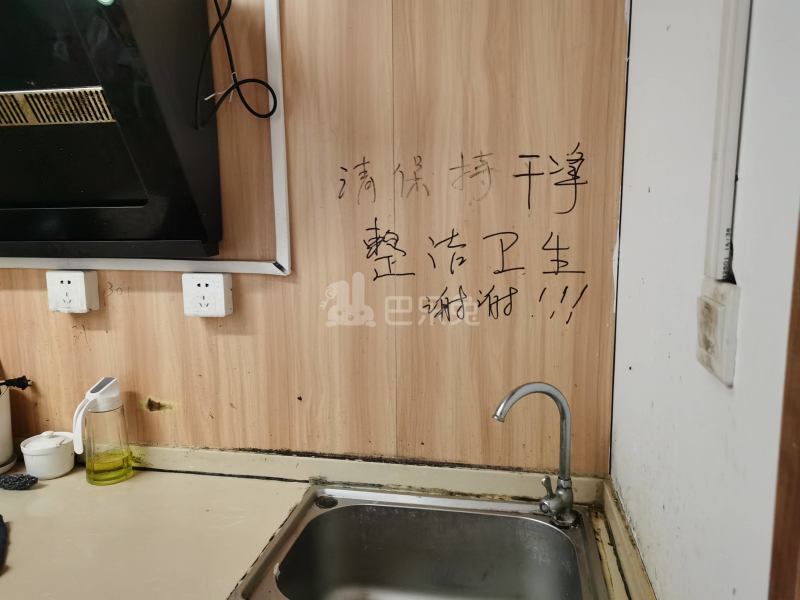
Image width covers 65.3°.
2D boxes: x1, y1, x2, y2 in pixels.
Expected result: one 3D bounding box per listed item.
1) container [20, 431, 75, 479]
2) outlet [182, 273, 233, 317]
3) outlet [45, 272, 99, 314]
[{"bbox_3d":[-0.747,0.325,1.331,0.104,0.086,0.104,1,9,11],"label":"container"},{"bbox_3d":[-0.384,-0.012,1.253,0.086,0.086,0.040,1,9,11],"label":"outlet"},{"bbox_3d":[-0.685,-0.018,1.309,0.086,0.086,0.040,1,9,11],"label":"outlet"}]

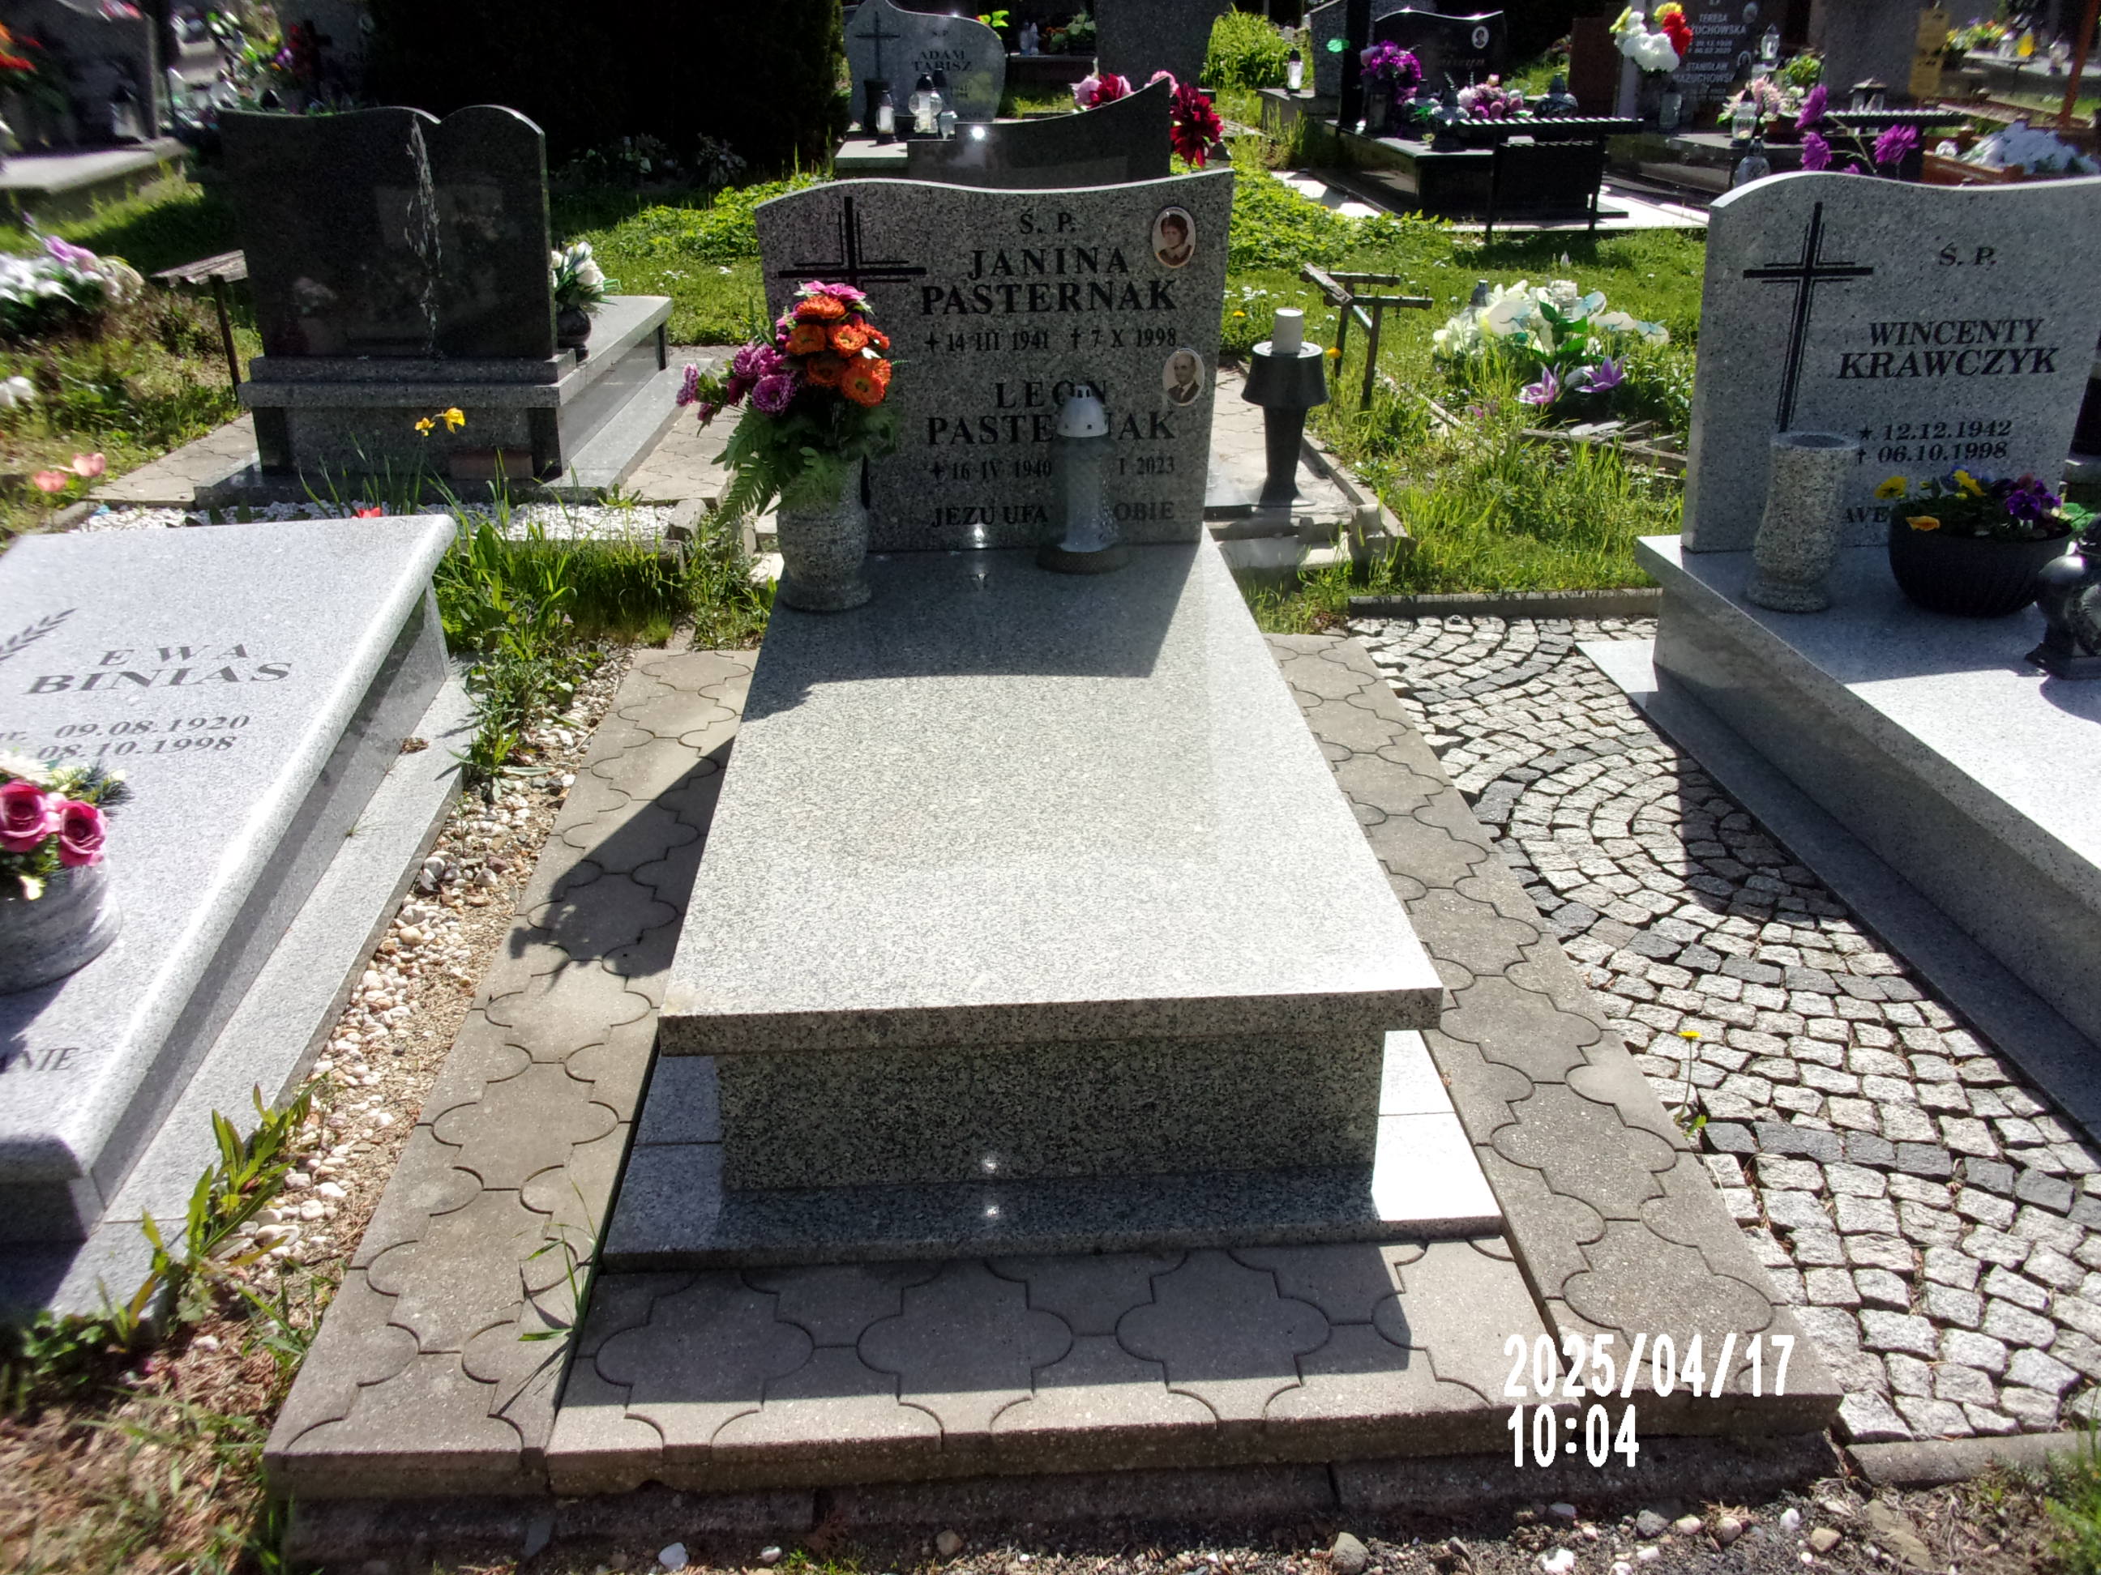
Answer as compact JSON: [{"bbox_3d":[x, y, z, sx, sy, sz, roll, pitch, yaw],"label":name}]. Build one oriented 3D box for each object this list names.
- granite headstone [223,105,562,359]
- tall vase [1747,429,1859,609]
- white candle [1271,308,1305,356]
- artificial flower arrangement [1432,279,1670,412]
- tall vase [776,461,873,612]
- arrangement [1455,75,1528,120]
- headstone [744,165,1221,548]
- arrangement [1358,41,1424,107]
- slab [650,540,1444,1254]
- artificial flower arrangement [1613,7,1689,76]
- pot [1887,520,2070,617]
[{"bbox_3d":[-1.829,-1.555,4.756,0.840,0.680,0.085,0,23,1],"label":"granite headstone"},{"bbox_3d":[1.351,-0.475,3.051,0.160,0.290,0.160,-2,23,-3],"label":"tall vase"},{"bbox_3d":[0.616,-1.181,4.400,0.078,0.110,0.078,-2,23,-3],"label":"white candle"},{"bbox_3d":[1.738,-1.536,5.900,0.760,0.360,0.480,-2,23,-3],"label":"artificial flower arrangement"},{"bbox_3d":[-0.413,-0.463,3.083,0.165,0.250,0.165,-2,23,-3],"label":"tall vase"},{"bbox_3d":[2.676,-4.178,10.300,0.380,0.240,0.330,-2,23,-3],"label":"arrangement"},{"bbox_3d":[-0.104,-0.829,3.333,0.888,0.718,0.080,-2,23,-3],"label":"headstone"},{"bbox_3d":[2.164,-4.532,10.800,0.360,0.360,0.340,-2,23,-3],"label":"arrangement"},{"bbox_3d":[-0.048,-0.009,2.708,0.890,0.275,1.915,-2,23,-3],"label":"slab"},{"bbox_3d":[3.777,-4.707,10.700,0.450,0.380,0.360,-2,23,-3],"label":"artificial flower arrangement"},{"bbox_3d":[1.668,-0.405,3.063,0.300,0.150,0.300,0,23,0],"label":"pot"}]

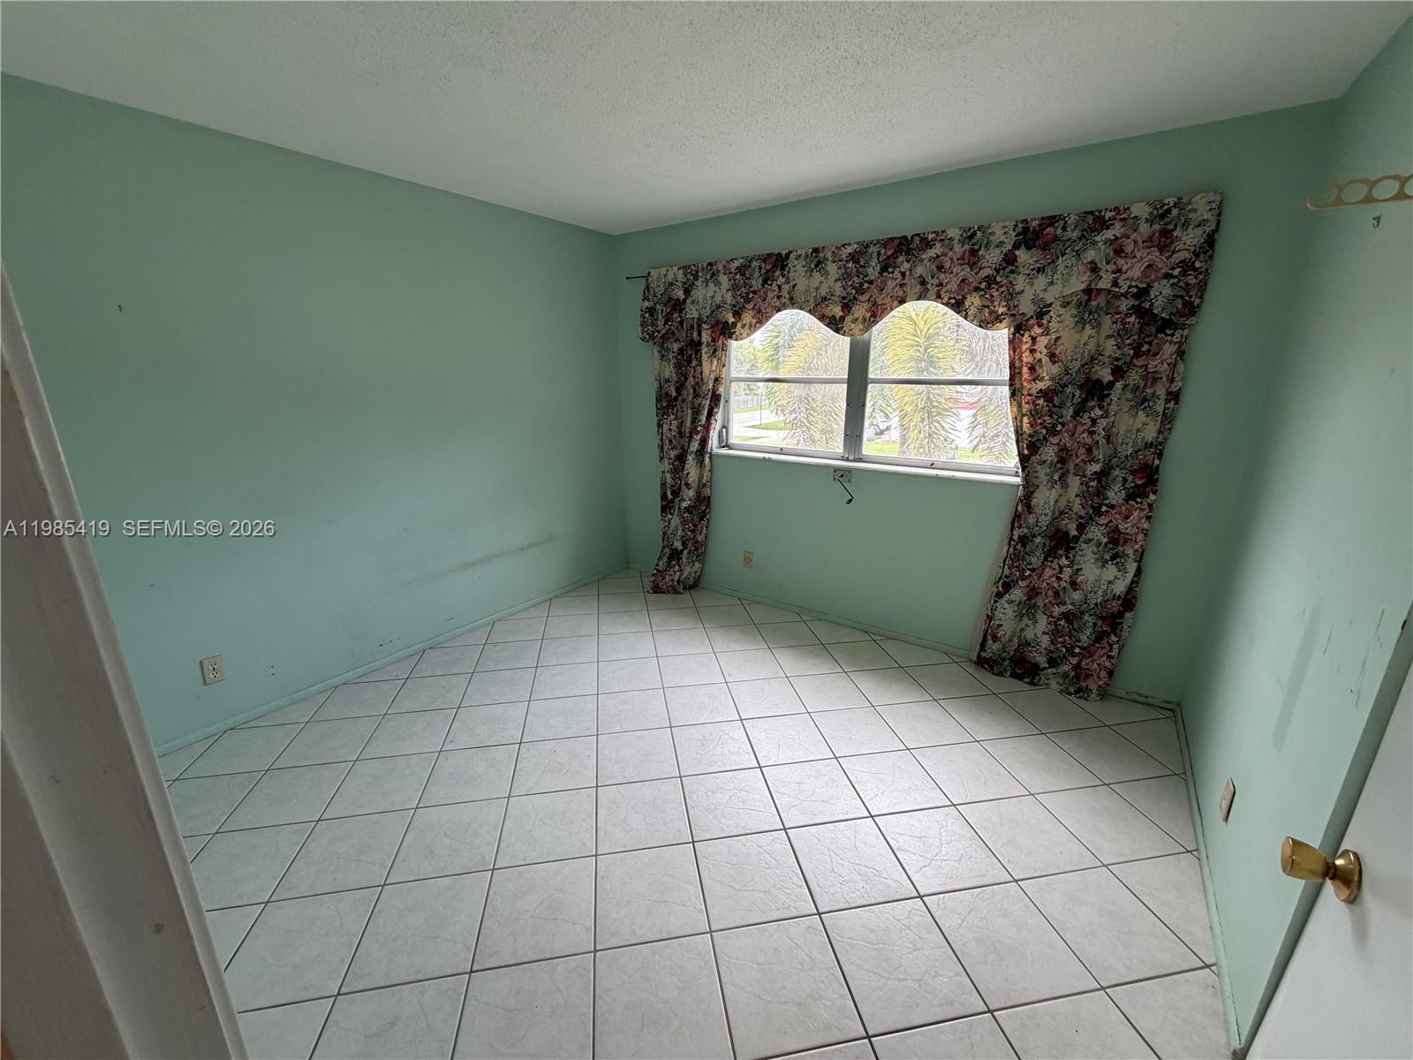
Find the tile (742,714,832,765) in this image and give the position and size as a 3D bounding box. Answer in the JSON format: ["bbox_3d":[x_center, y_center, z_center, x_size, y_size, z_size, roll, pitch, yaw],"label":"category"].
[{"bbox_3d":[0.349,0.904,2.464,0.318,0.010,0.318,-3,16,-10],"label":"tile"}]

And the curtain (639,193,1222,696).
[{"bbox_3d":[0.728,-0.443,3.202,2.908,2.174,0.209,11,19,33],"label":"curtain"}]

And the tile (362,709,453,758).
[{"bbox_3d":[-1.317,0.907,2.545,0.324,0.010,0.324,-3,16,-10],"label":"tile"}]

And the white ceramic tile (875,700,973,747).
[{"bbox_3d":[0.983,0.875,2.575,0.315,0.010,0.315,-3,16,-10],"label":"white ceramic tile"}]

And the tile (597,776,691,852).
[{"bbox_3d":[-0.234,1.040,2.089,0.324,0.010,0.324,-3,16,-10],"label":"tile"}]

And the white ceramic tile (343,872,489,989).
[{"bbox_3d":[-0.807,1.138,1.637,0.318,0.010,0.318,-3,16,-10],"label":"white ceramic tile"}]

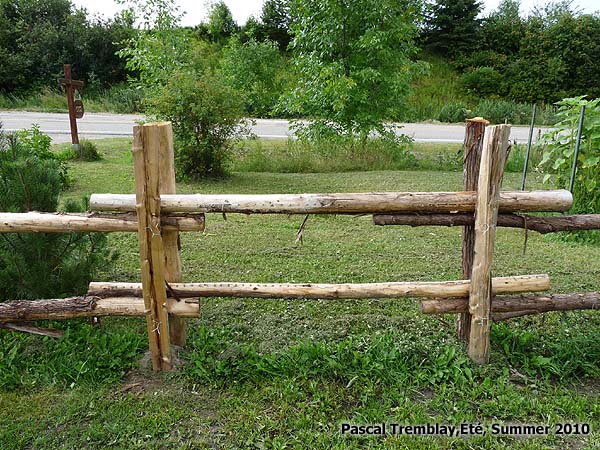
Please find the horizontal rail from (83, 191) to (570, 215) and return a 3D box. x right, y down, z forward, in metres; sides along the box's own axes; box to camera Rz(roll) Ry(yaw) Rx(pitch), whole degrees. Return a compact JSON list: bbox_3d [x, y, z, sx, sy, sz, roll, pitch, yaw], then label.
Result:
[{"bbox_3d":[0.163,-0.121,2.489,2.545,0.102,0.102,0,15,0],"label":"horizontal rail"}]

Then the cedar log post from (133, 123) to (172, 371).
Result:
[{"bbox_3d":[-0.738,0.139,2.409,0.118,1.284,0.118,0,14,0],"label":"cedar log post"}]

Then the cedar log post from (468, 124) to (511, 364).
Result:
[{"bbox_3d":[0.983,0.130,2.463,0.108,1.275,0.108,0,14,0],"label":"cedar log post"}]

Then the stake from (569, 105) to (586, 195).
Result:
[{"bbox_3d":[3.641,-0.877,6.172,0.045,1.367,0.045,0,14,0],"label":"stake"}]

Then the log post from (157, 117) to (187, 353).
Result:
[{"bbox_3d":[-0.736,0.079,2.653,0.130,1.279,0.130,0,14,0],"label":"log post"}]

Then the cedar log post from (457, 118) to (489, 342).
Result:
[{"bbox_3d":[0.987,0.056,2.707,0.125,1.296,0.125,-2,14,0],"label":"cedar log post"}]

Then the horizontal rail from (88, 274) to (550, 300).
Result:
[{"bbox_3d":[0.108,0.339,2.618,2.554,0.080,0.080,-1,14,0],"label":"horizontal rail"}]

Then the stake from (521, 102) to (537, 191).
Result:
[{"bbox_3d":[3.187,-0.978,6.550,0.040,1.373,0.040,1,14,0],"label":"stake"}]

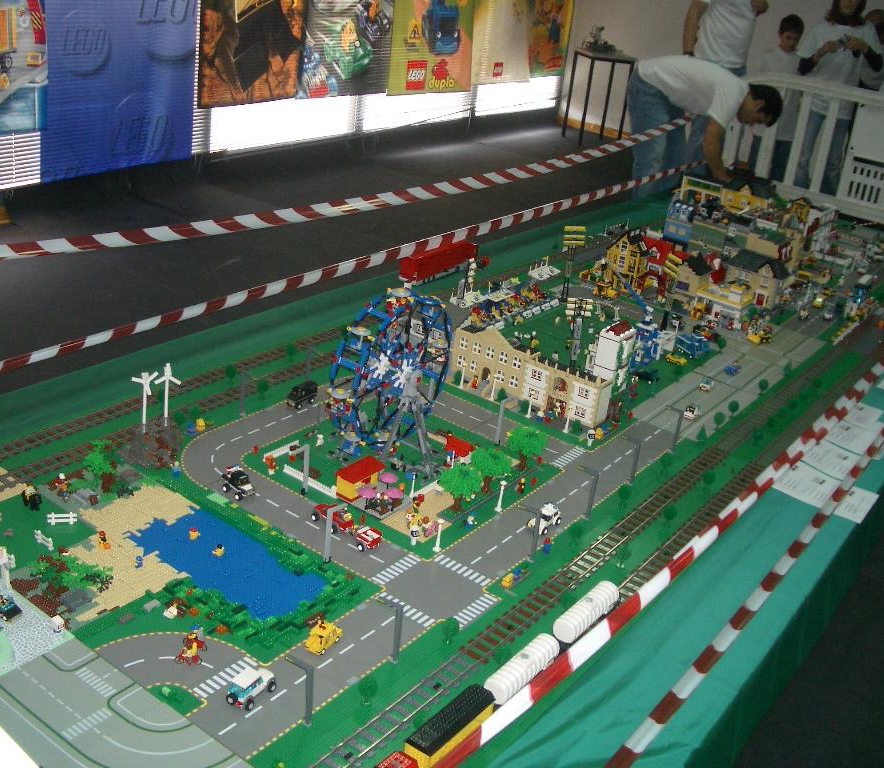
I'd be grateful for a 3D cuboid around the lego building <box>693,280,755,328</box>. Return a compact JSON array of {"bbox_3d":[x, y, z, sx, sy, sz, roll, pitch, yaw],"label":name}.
[{"bbox_3d":[1.135,-0.337,4.141,0.204,0.144,0.160,22,29,32],"label":"lego building"}]

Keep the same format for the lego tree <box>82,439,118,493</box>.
[{"bbox_3d":[-0.779,0.191,2.372,0.078,0.120,0.078,22,28,30],"label":"lego tree"}]

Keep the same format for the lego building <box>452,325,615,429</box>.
[{"bbox_3d":[0.284,-0.060,3.270,0.540,0.208,0.088,22,29,32],"label":"lego building"}]

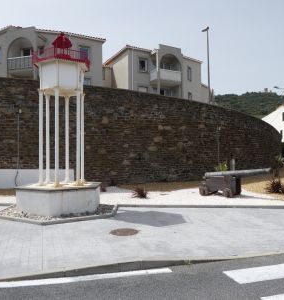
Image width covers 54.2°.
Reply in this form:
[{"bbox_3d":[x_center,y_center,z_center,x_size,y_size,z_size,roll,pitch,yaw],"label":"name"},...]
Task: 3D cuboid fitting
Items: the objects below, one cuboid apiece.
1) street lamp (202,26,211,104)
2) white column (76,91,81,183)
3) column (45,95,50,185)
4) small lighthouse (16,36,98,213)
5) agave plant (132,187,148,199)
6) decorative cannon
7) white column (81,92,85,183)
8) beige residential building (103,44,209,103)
[{"bbox_3d":[4.781,-5.947,20.774,0.200,6.200,0.650,0,-1,-30],"label":"street lamp"},{"bbox_3d":[-1.926,-0.370,8.469,0.125,2.916,0.125,0,-1,0],"label":"white column"},{"bbox_3d":[-3.082,-0.362,9.094,0.125,2.916,0.125,0,-1,0],"label":"column"},{"bbox_3d":[-2.504,-0.958,8.789,2.344,5.490,2.707,0,-1,-2],"label":"small lighthouse"},{"bbox_3d":[-0.060,1.557,10.382,0.590,0.430,0.590,0,-1,0],"label":"agave plant"},{"bbox_3d":[3.500,1.216,10.336,2.500,1.080,0.850,0,-1,32],"label":"decorative cannon"},{"bbox_3d":[-1.945,-0.362,9.126,0.125,2.916,0.125,0,-1,0],"label":"white column"},{"bbox_3d":[1.300,-7.115,31.589,9.800,6.600,7.500,0,-1,-30],"label":"beige residential building"}]

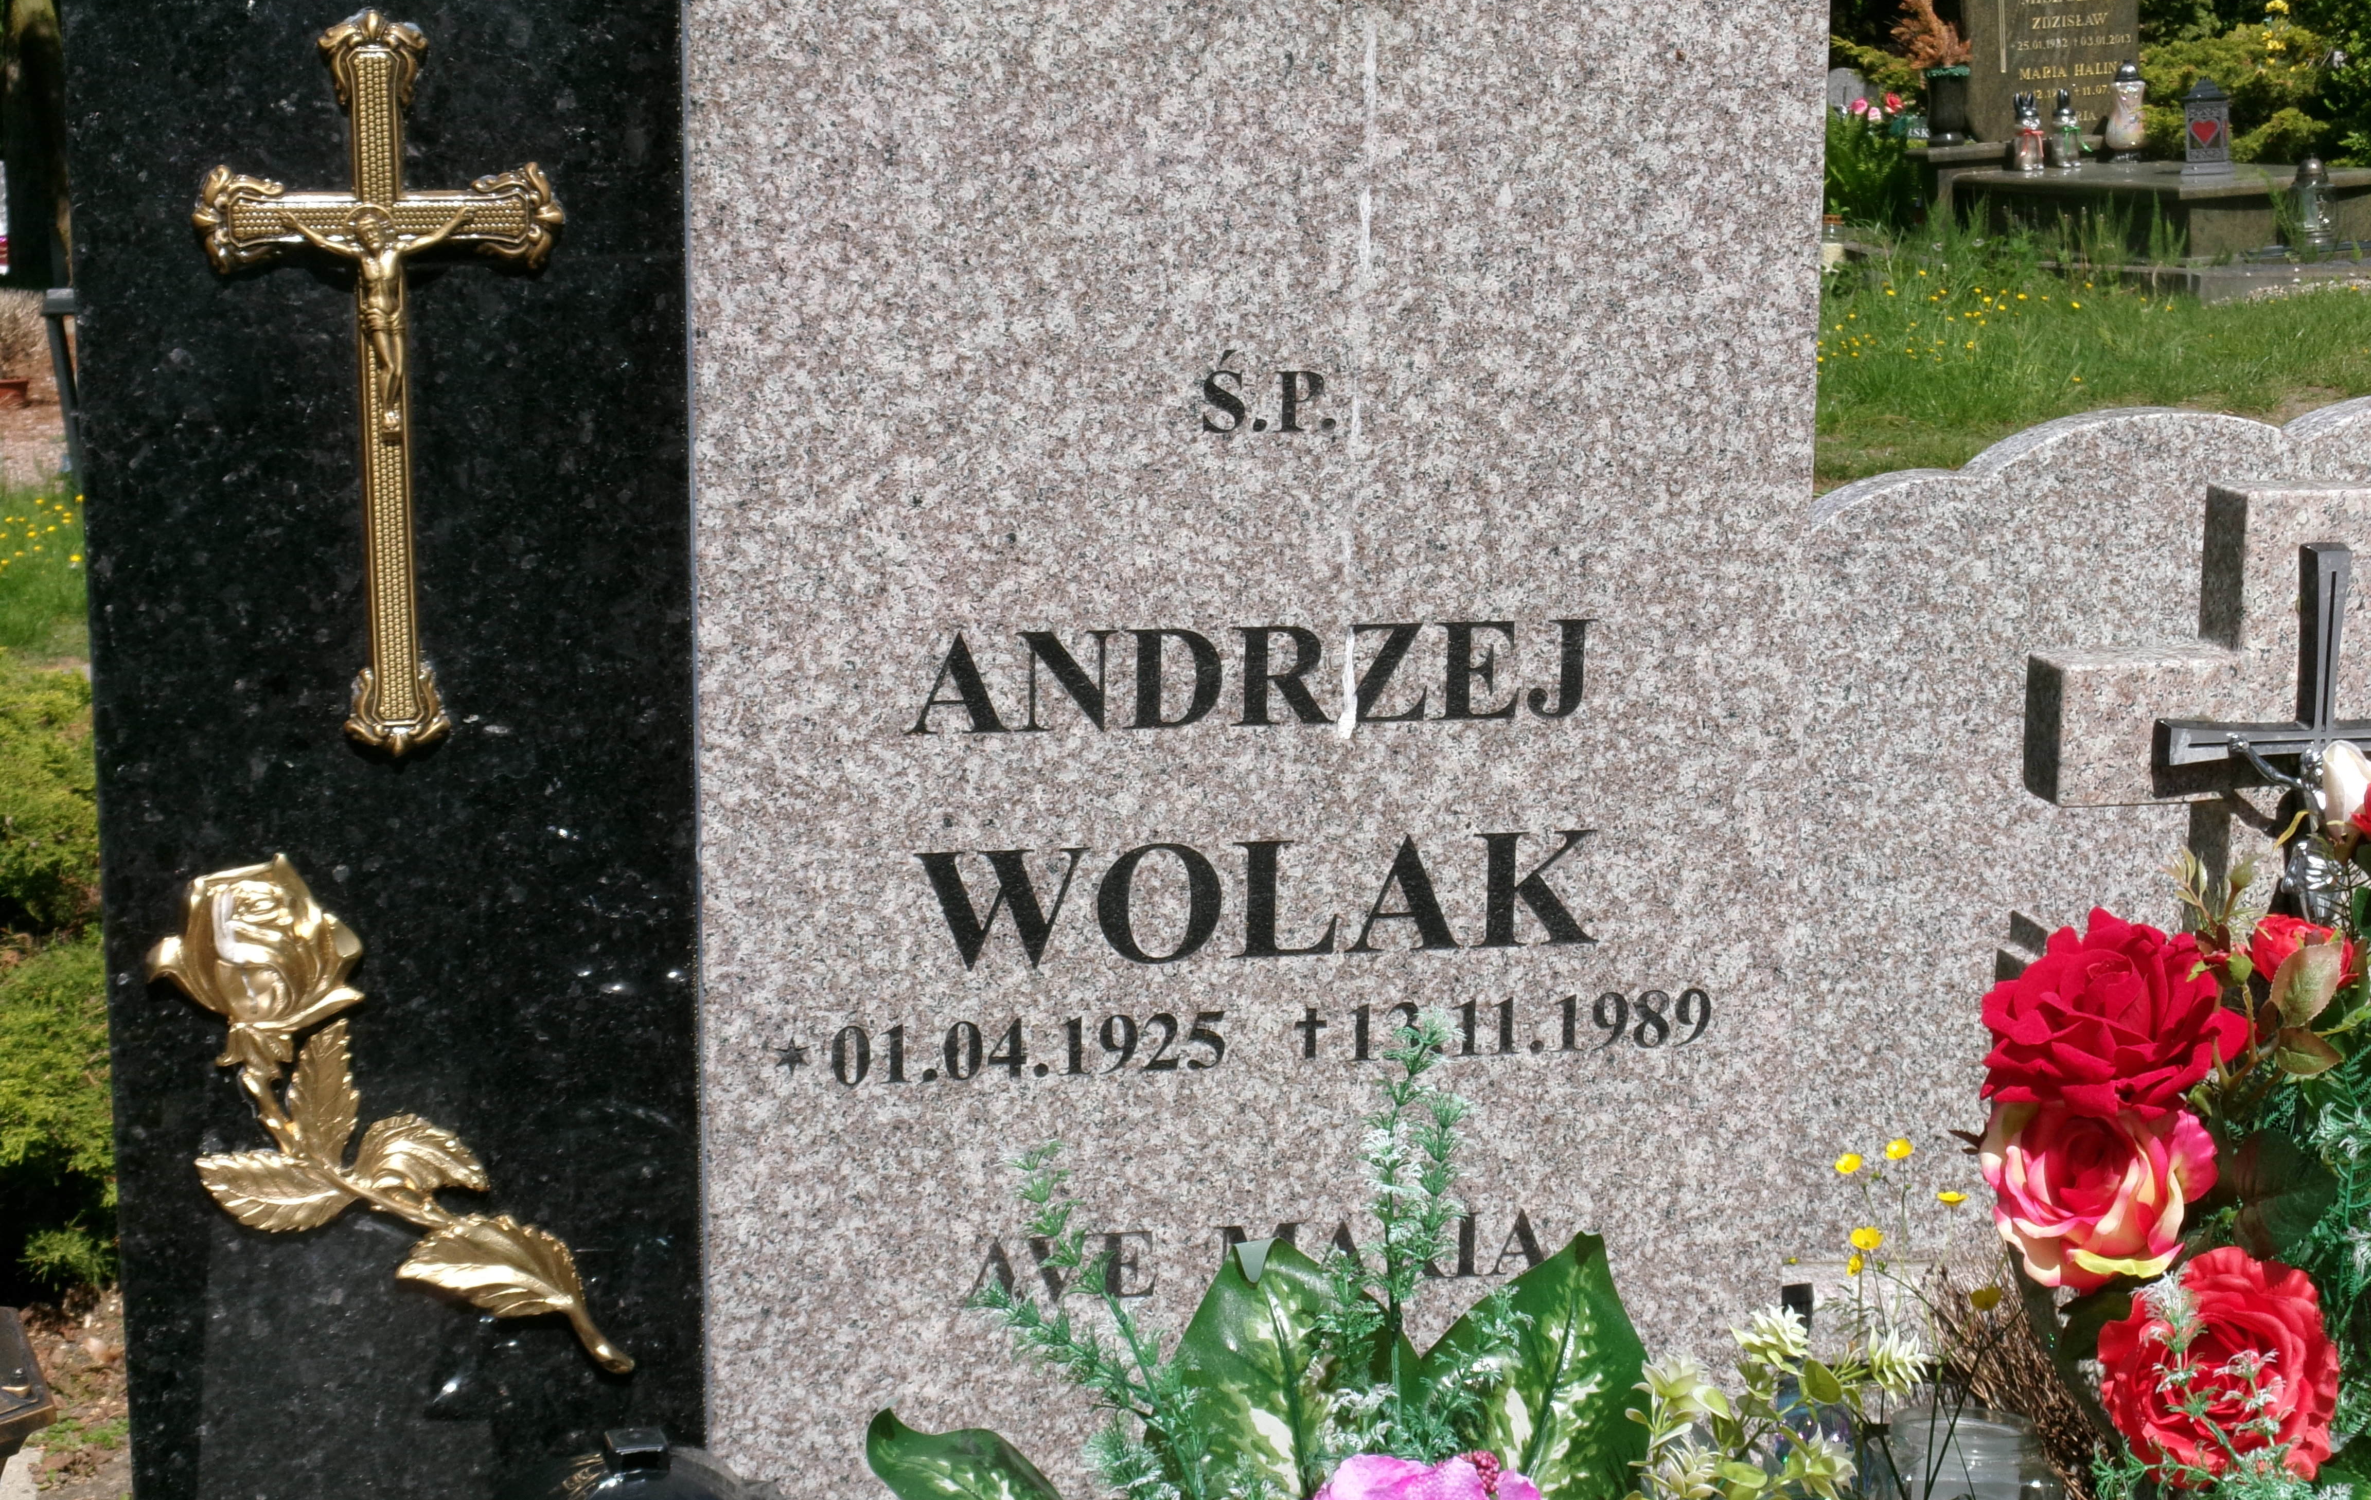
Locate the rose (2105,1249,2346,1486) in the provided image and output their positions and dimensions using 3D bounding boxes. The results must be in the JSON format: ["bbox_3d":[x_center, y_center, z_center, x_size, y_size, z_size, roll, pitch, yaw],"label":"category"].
[{"bbox_3d":[0.485,0.289,2.060,0.115,0.112,0.070,2,-8,18],"label":"rose"}]

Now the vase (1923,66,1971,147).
[{"bbox_3d":[2.664,-2.253,15.300,0.158,0.280,0.158,-6,11,-22],"label":"vase"}]

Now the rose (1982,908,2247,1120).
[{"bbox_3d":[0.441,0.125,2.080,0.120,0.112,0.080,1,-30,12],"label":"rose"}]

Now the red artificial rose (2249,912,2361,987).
[{"bbox_3d":[0.538,0.099,2.110,0.053,0.046,0.046,1,-27,12],"label":"red artificial rose"}]

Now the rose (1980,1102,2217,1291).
[{"bbox_3d":[0.433,0.210,2.080,0.112,0.105,0.075,2,-25,14],"label":"rose"}]

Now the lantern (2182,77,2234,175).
[{"bbox_3d":[3.405,-2.079,14.600,0.158,0.325,0.158,2,11,21],"label":"lantern"}]

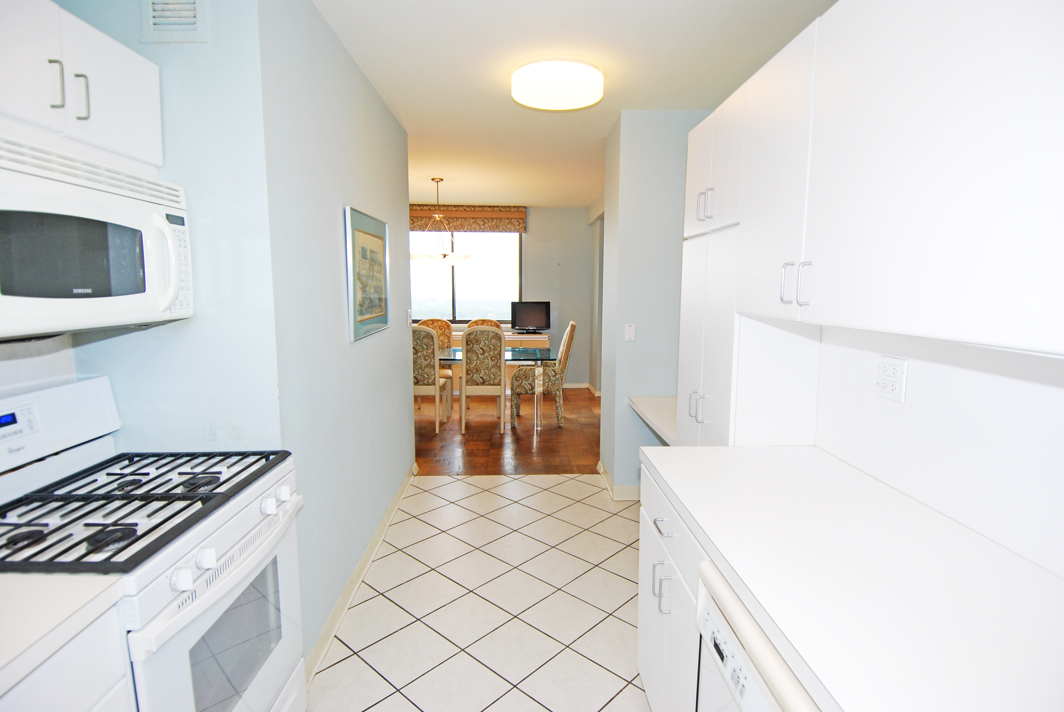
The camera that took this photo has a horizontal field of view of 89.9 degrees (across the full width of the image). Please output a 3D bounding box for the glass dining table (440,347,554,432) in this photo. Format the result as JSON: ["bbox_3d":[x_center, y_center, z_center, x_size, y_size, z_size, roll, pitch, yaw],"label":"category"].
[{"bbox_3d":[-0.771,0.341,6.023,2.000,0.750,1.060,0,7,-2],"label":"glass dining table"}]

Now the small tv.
[{"bbox_3d":[-0.013,-0.531,7.395,0.535,0.445,0.180,0,7,-2],"label":"small tv"}]

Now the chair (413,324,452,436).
[{"bbox_3d":[-1.135,0.215,5.493,0.453,1.074,0.561,-1,7,-2],"label":"chair"}]

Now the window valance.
[{"bbox_3d":[-1.052,-1.870,7.291,1.970,0.369,0.138,-1,7,-2],"label":"window valance"}]

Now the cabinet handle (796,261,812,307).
[{"bbox_3d":[0.714,-0.186,1.392,0.034,0.114,0.011,0,7,-2],"label":"cabinet handle"}]

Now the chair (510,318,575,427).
[{"bbox_3d":[0.117,0.177,5.758,0.660,1.069,0.591,-1,7,-2],"label":"chair"}]

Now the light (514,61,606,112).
[{"bbox_3d":[0.141,-1.480,2.926,0.505,0.110,0.505,0,7,-2],"label":"light"}]

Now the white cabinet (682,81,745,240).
[{"bbox_3d":[0.855,-0.727,2.110,0.310,0.465,0.600,0,7,-2],"label":"white cabinet"}]

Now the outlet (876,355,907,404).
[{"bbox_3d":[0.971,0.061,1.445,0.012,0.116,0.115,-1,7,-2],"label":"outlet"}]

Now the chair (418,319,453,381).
[{"bbox_3d":[-1.144,0.130,6.162,0.453,1.074,0.561,-1,7,-2],"label":"chair"}]

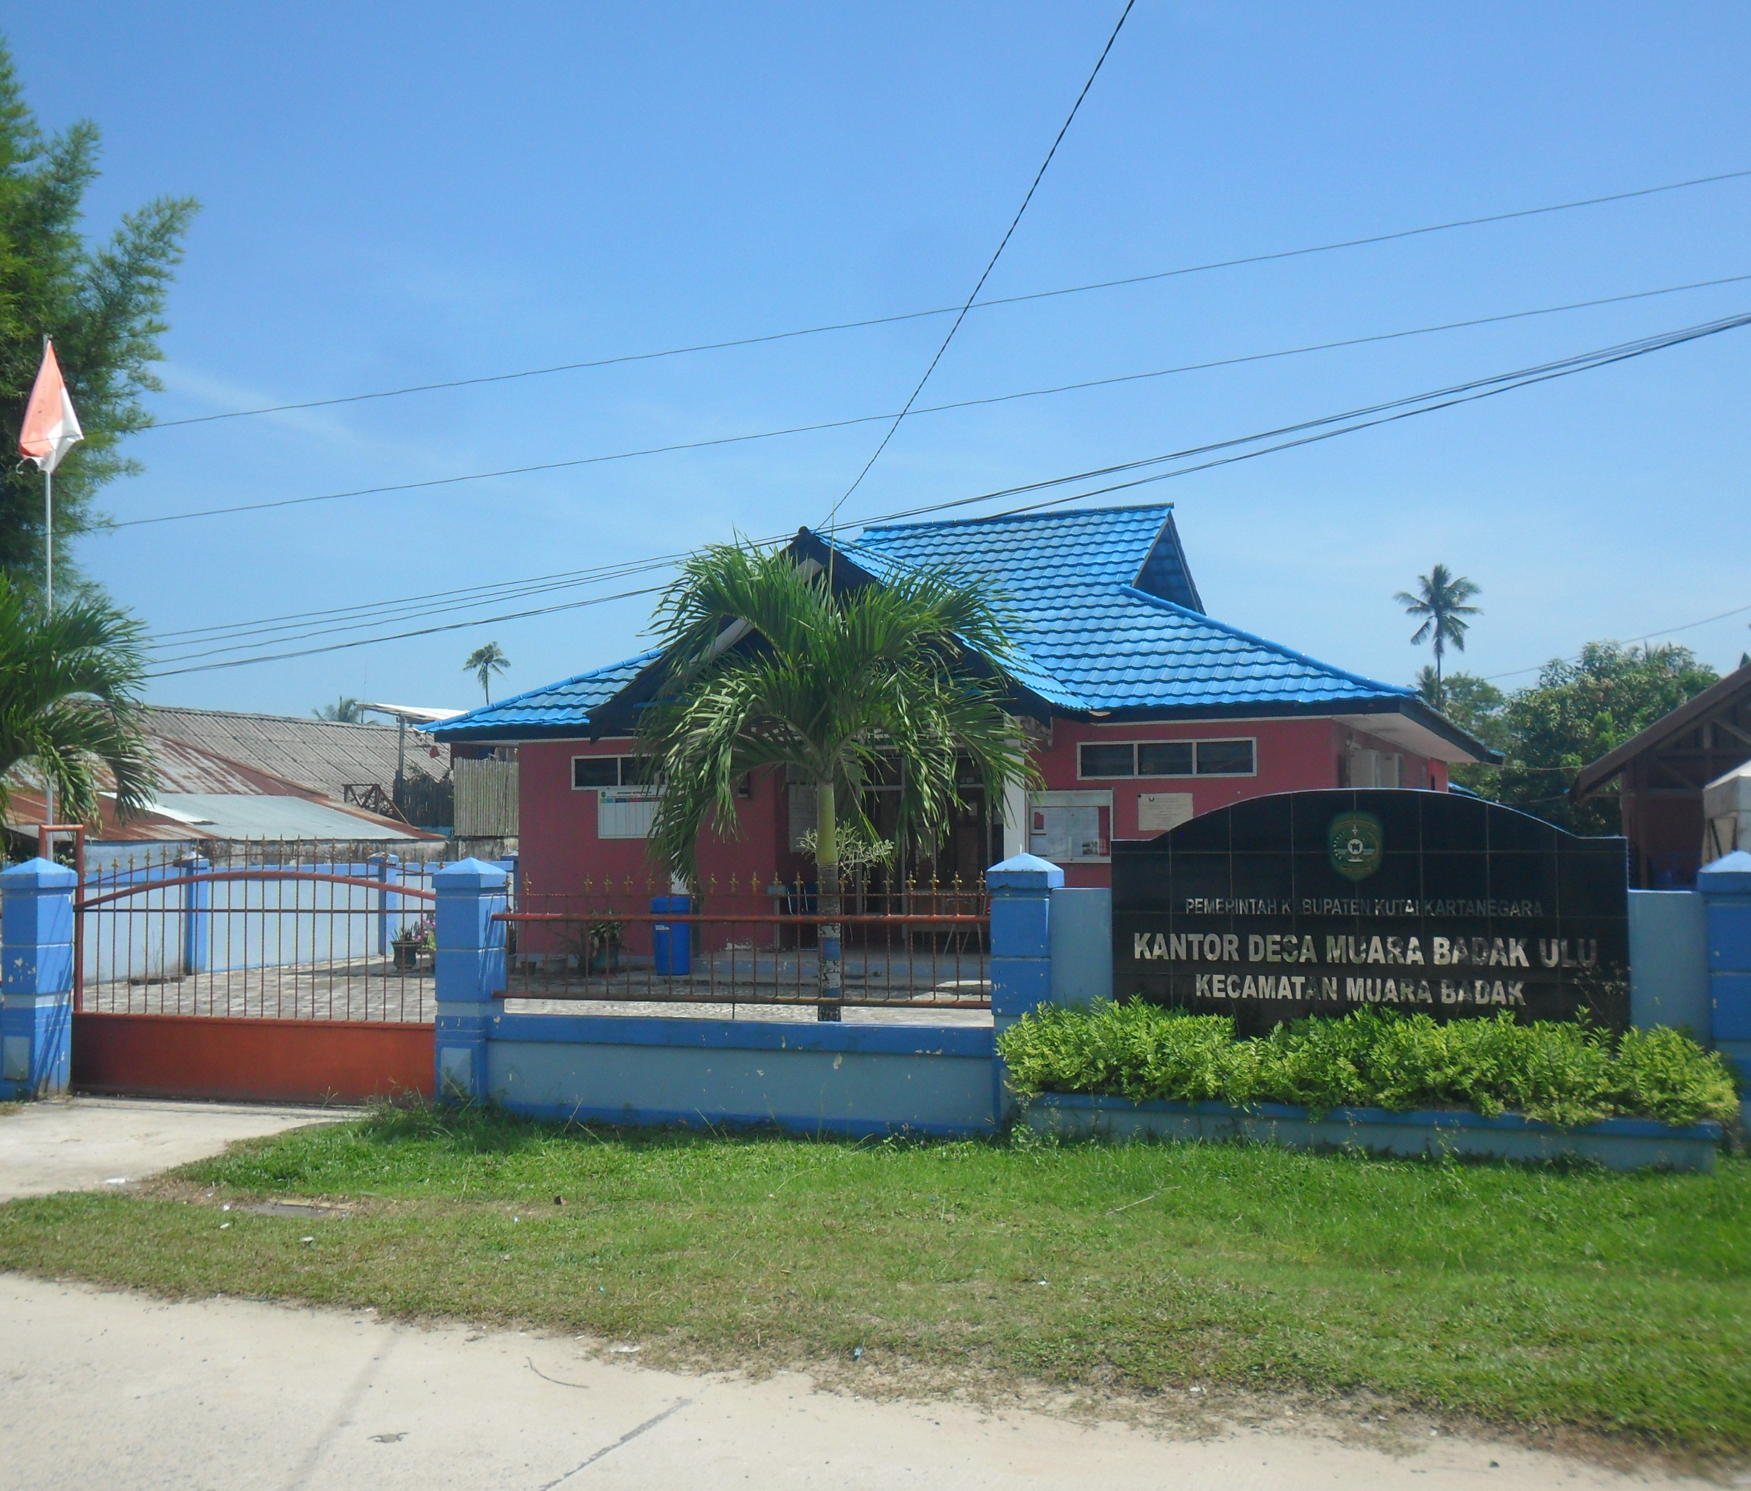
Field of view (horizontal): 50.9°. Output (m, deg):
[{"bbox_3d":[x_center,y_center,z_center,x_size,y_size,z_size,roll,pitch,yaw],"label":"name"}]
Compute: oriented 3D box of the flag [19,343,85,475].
[{"bbox_3d":[-7.270,-2.971,16.200,0.560,1.150,0.400,0,-3,-24],"label":"flag"}]

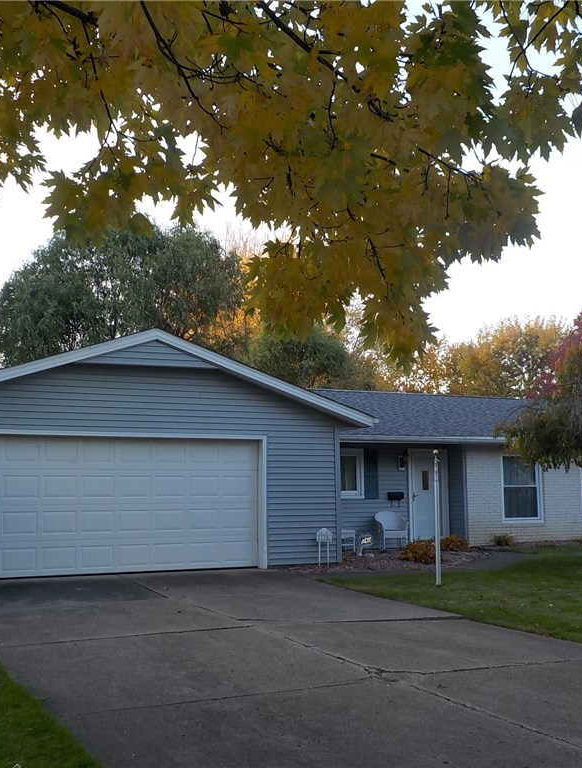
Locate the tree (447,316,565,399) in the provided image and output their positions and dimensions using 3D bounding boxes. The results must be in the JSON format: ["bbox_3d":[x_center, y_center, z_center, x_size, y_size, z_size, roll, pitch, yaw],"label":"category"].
[{"bbox_3d":[10.853,1.650,44.695,7.000,10.299,7.000,-3,-8,14],"label":"tree"}]

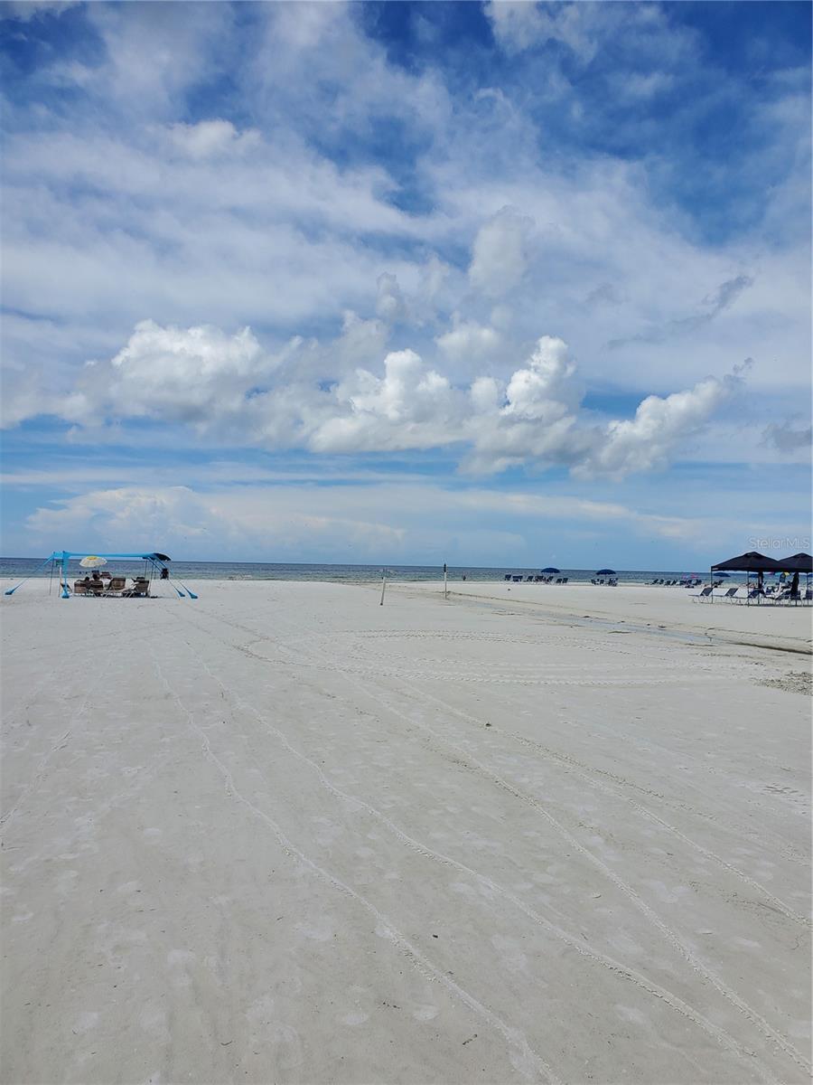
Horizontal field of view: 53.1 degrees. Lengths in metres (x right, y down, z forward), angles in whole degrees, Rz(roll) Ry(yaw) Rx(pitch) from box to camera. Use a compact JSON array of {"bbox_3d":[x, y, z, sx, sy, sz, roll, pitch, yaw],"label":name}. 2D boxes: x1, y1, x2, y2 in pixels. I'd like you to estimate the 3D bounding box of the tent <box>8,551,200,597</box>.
[{"bbox_3d":[-13.350,1.430,36.100,7.700,1.970,4.000,2,-2,-23],"label":"tent"}]

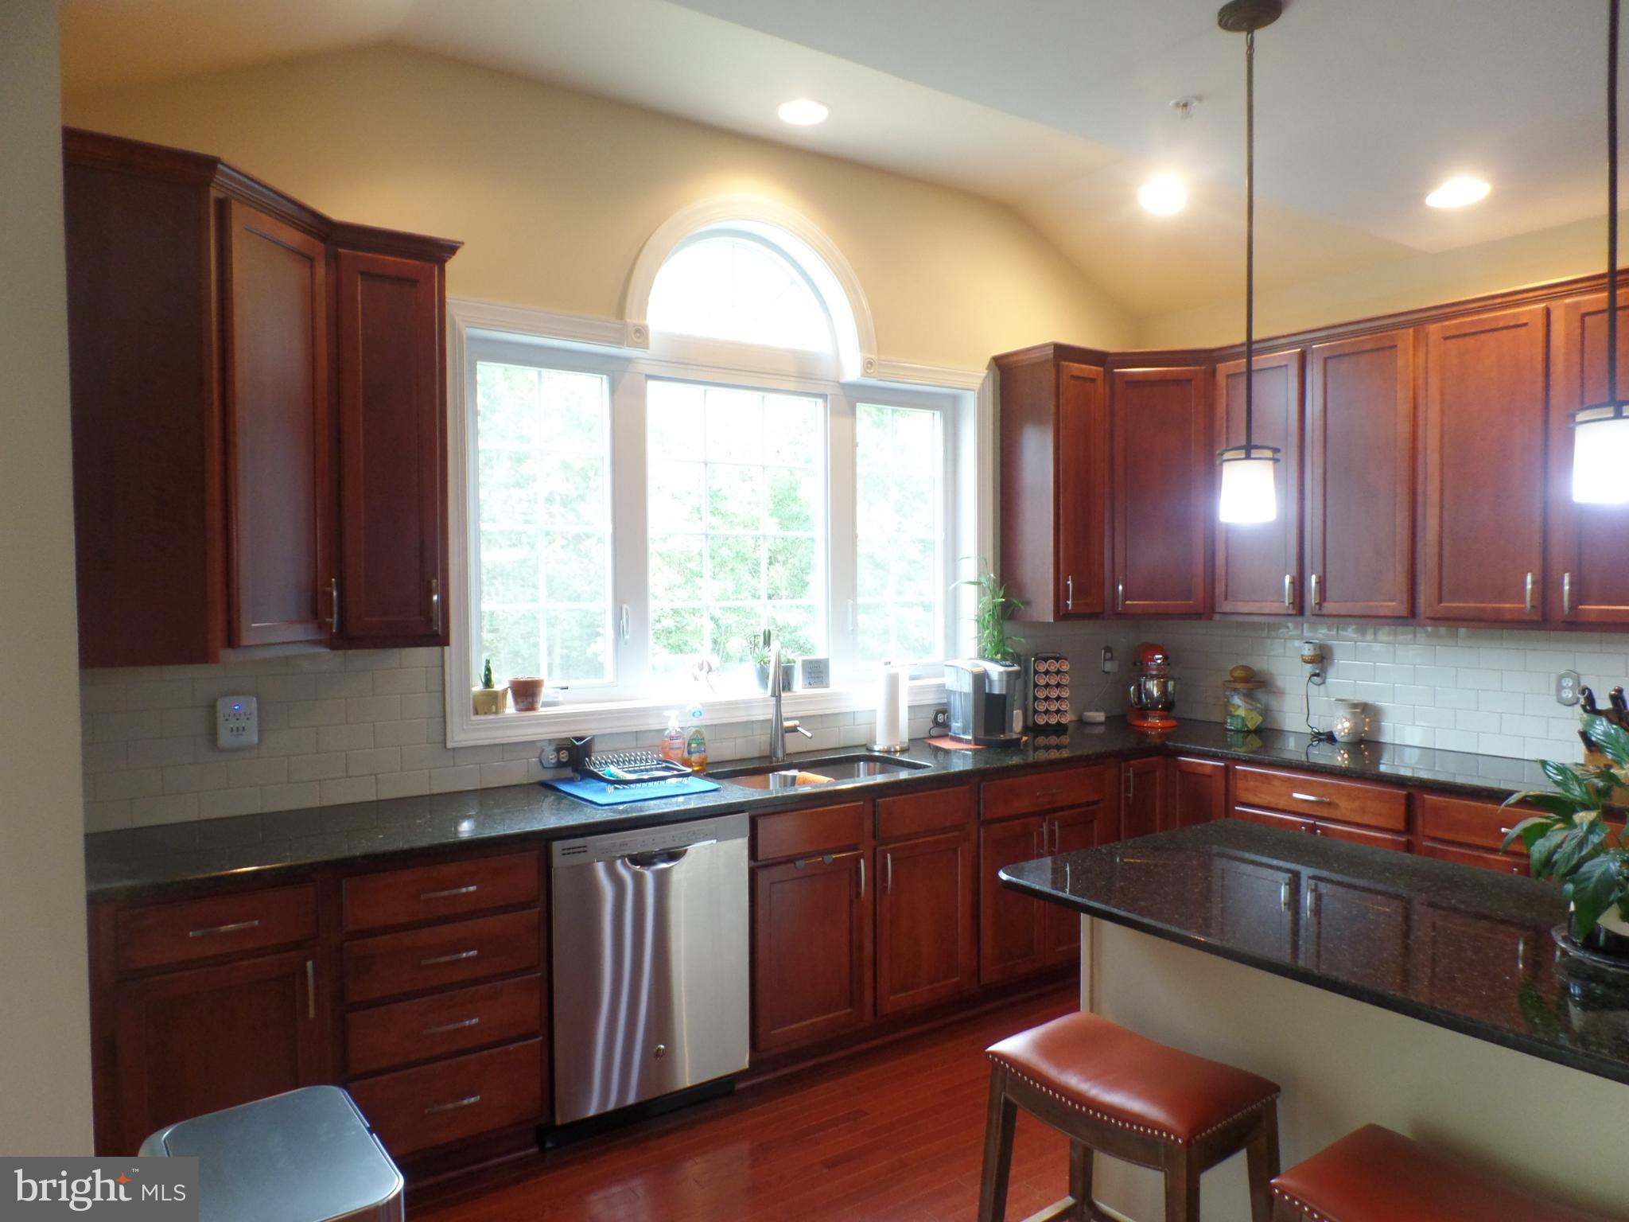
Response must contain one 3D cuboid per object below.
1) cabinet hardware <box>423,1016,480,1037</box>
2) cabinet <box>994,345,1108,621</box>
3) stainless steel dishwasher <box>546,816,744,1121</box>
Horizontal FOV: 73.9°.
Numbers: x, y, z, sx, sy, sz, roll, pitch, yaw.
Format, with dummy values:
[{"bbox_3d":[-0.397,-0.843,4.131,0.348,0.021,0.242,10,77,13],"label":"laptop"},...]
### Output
[{"bbox_3d":[-0.901,1.027,2.684,0.140,0.013,0.034,-1,2,-35],"label":"cabinet hardware"},{"bbox_3d":[1.001,-0.509,4.520,0.315,1.096,0.332,-1,2,-35],"label":"cabinet"},{"bbox_3d":[-0.606,0.983,3.265,0.600,0.777,0.585,-1,2,-35],"label":"stainless steel dishwasher"}]

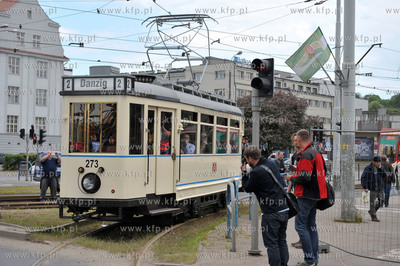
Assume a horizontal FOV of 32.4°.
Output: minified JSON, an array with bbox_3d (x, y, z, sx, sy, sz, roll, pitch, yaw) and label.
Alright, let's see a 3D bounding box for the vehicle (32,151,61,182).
[{"bbox_3d":[-6.800,1.908,37.000,4.600,1.820,1.850,2,-2,-35],"label":"vehicle"}]

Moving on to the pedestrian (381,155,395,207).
[{"bbox_3d":[6.019,1.557,22.000,0.500,1.680,0.420,1,-1,18],"label":"pedestrian"}]

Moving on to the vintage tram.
[{"bbox_3d":[-0.627,0.570,18.653,2.220,3.200,10.500,1,-1,17],"label":"vintage tram"}]

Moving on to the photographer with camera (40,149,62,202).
[{"bbox_3d":[-5.119,1.474,23.600,0.680,1.750,0.480,1,-1,-6],"label":"photographer with camera"}]

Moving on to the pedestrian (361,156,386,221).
[{"bbox_3d":[4.508,1.448,17.800,0.620,1.710,0.480,2,-2,-20],"label":"pedestrian"}]

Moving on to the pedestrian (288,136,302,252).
[{"bbox_3d":[1.510,0.880,10.500,0.520,1.750,0.400,0,-2,34],"label":"pedestrian"}]

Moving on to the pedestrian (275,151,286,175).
[{"bbox_3d":[2.993,1.519,25.500,0.400,1.740,0.520,0,-2,44],"label":"pedestrian"}]

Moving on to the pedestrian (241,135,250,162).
[{"bbox_3d":[1.444,0.990,21.700,0.520,1.760,0.380,1,-1,9],"label":"pedestrian"}]

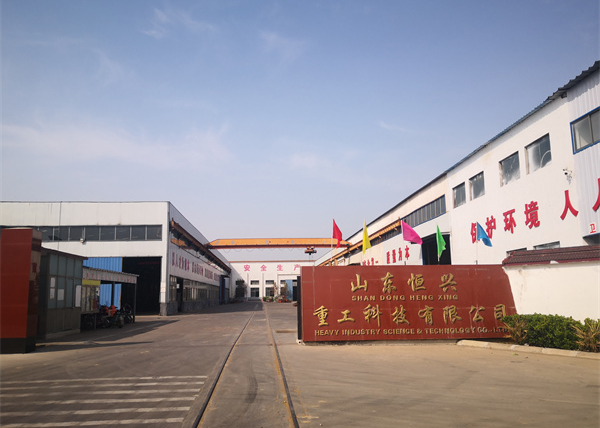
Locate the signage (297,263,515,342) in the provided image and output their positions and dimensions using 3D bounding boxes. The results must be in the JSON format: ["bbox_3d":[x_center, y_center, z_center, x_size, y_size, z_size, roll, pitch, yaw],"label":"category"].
[{"bbox_3d":[3.157,2.599,13.796,6.190,2.131,0.400,0,-10,-3],"label":"signage"}]

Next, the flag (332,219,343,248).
[{"bbox_3d":[1.125,0.591,14.037,0.290,0.800,0.130,0,-10,-3],"label":"flag"}]

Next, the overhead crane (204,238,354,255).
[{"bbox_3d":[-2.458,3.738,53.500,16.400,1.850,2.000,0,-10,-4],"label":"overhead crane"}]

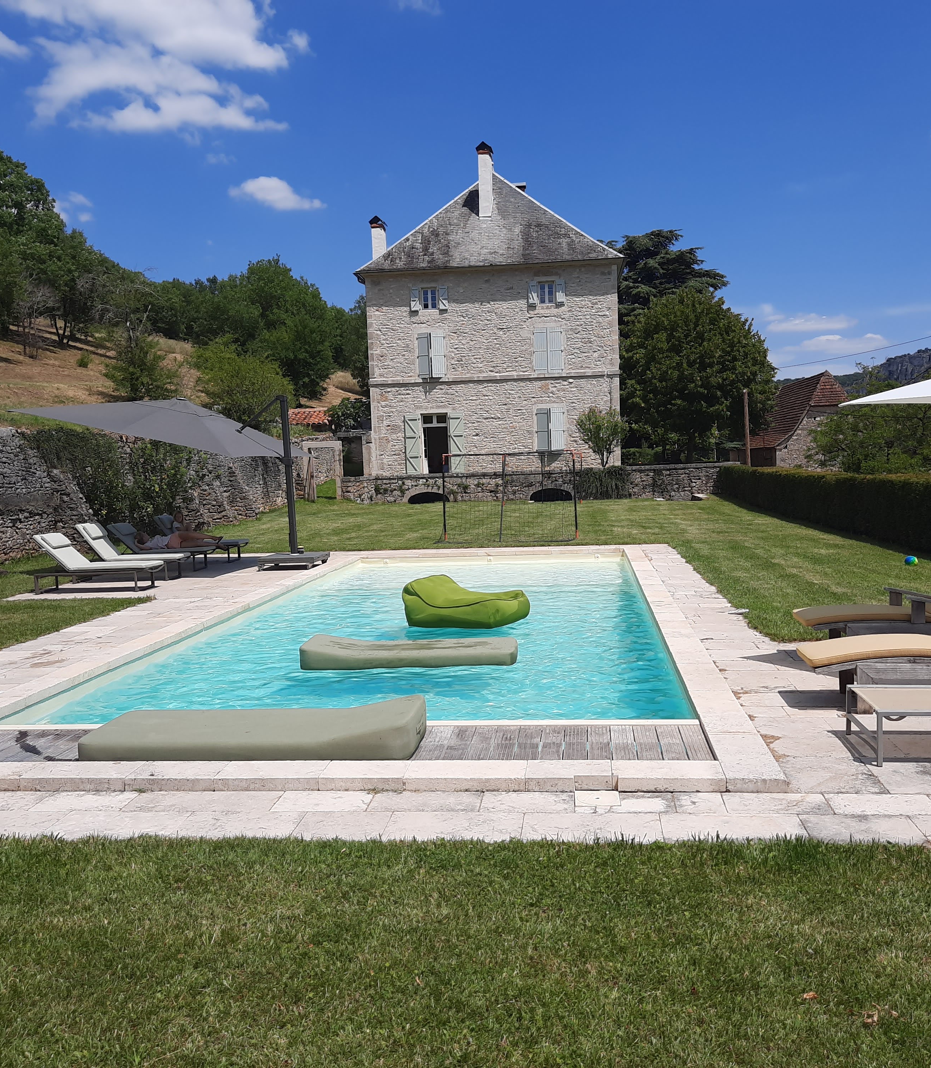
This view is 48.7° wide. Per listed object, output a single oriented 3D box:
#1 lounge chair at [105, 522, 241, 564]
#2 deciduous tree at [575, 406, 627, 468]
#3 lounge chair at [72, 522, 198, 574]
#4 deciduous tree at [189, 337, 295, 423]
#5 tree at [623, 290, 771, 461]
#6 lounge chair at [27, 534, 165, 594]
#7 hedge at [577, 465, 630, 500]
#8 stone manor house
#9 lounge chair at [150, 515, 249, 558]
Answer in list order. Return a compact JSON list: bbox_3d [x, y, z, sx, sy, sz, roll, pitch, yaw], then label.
[{"bbox_3d":[-5.464,0.232,18.571,1.858,0.871,0.660,-2,4,2],"label":"lounge chair"},{"bbox_3d":[5.960,-4.236,45.432,2.213,2.707,2.200,-2,4,7],"label":"deciduous tree"},{"bbox_3d":[-5.223,0.263,16.359,1.784,0.913,0.685,-1,4,7],"label":"lounge chair"},{"bbox_3d":[-9.810,-6.500,45.000,4.400,4.200,4.200,-1,4,7],"label":"deciduous tree"},{"bbox_3d":[11.120,-7.650,50.000,8.000,8.700,7.800,-1,4,7],"label":"tree"},{"bbox_3d":[-5.603,0.426,15.730,1.842,0.871,0.660,-2,4,3],"label":"lounge chair"},{"bbox_3d":[5.852,-2.212,43.872,2.241,1.505,1.300,-2,4,7],"label":"hedge"},{"bbox_3d":[1.640,-11.192,53.199,12.259,15.780,13.000,-2,4,5],"label":"stone manor house"},{"bbox_3d":[-4.885,0.065,19.176,1.707,0.892,0.674,-1,4,7],"label":"lounge chair"}]

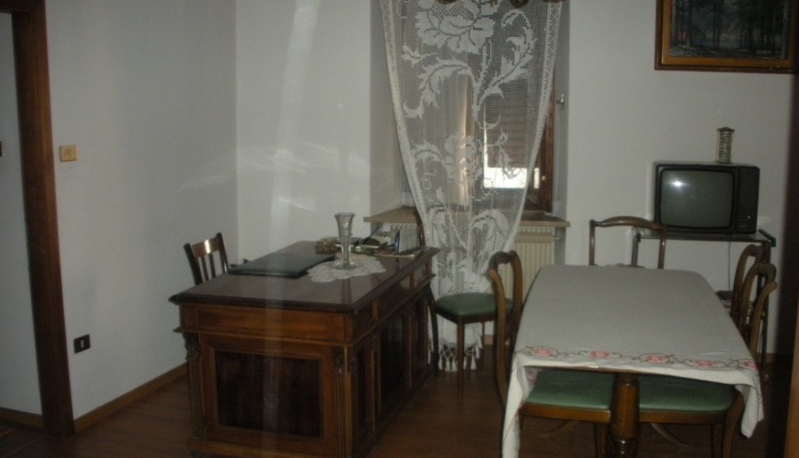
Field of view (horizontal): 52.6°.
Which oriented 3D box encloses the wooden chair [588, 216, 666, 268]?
[{"bbox_3d":[1.282,0.439,4.657,0.450,0.930,0.500,3,10,23],"label":"wooden chair"}]

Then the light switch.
[{"bbox_3d":[-1.588,-0.362,3.884,0.015,0.080,0.120,3,9,17],"label":"light switch"}]

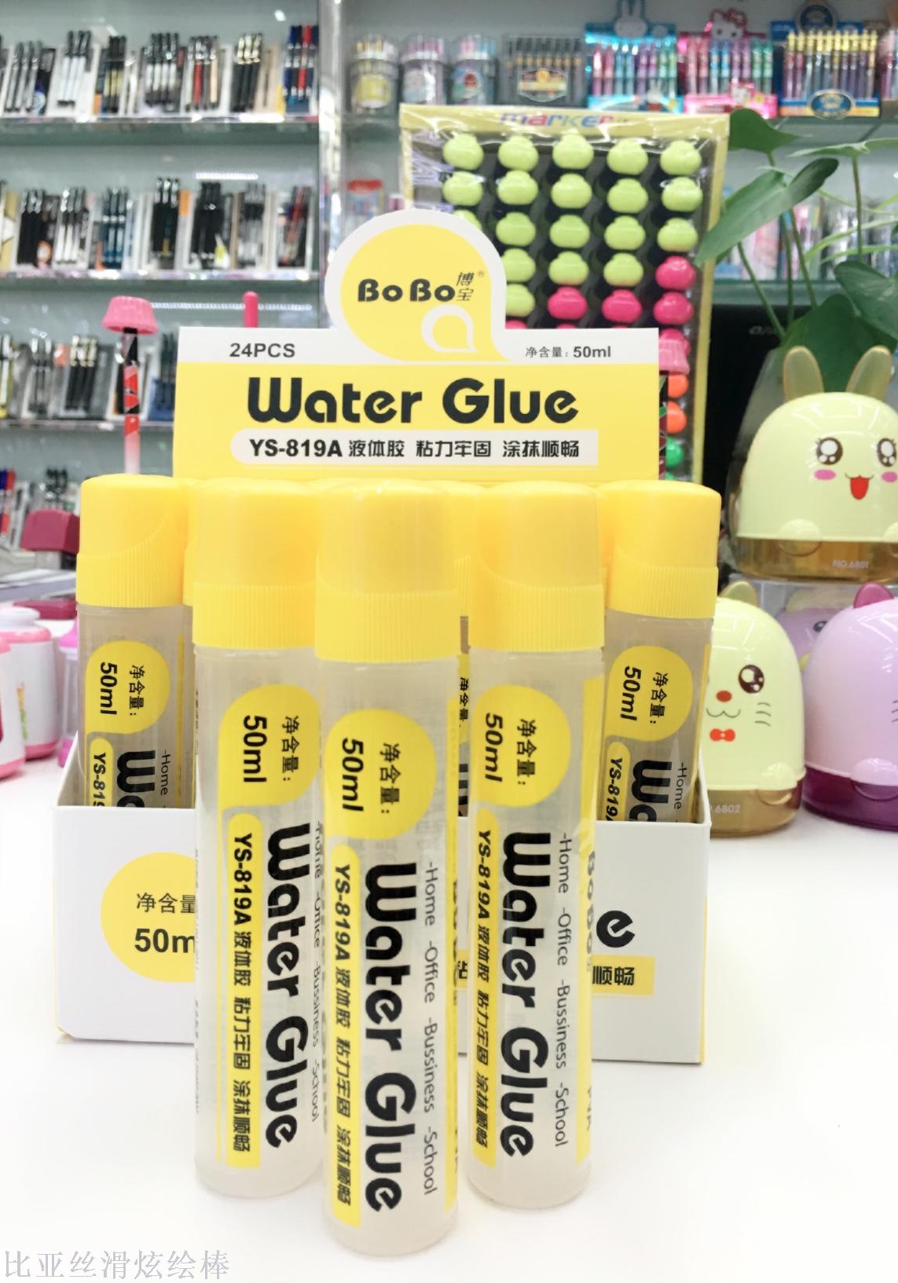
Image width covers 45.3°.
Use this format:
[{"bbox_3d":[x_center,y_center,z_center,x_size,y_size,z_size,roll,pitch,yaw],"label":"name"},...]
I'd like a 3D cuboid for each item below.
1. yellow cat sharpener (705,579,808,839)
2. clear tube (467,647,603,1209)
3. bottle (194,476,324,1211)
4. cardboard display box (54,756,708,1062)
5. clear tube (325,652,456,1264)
[{"bbox_3d":[0.129,0.028,0.522,0.085,0.112,0.085,1,7,5],"label":"yellow cat sharpener"},{"bbox_3d":[0.018,0.058,0.230,0.027,0.118,0.027,1,7,0],"label":"clear tube"},{"bbox_3d":[-0.041,0.041,0.231,0.028,0.150,0.028,1,7,0],"label":"bottle"},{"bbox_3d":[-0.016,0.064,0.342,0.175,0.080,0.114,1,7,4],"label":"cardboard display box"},{"bbox_3d":[-0.012,0.060,0.215,0.027,0.118,0.027,1,7,0],"label":"clear tube"}]

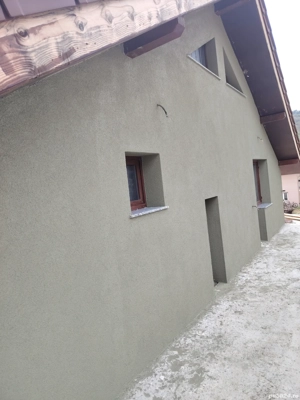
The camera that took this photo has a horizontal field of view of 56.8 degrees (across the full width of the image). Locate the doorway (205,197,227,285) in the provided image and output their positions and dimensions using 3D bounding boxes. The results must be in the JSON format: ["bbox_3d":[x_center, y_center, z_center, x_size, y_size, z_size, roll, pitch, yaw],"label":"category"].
[{"bbox_3d":[0.925,0.669,4.353,0.250,1.404,0.511,-5,3,35],"label":"doorway"}]

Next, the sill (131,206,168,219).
[{"bbox_3d":[-0.105,0.126,2.911,0.295,0.030,0.705,-5,3,35],"label":"sill"}]

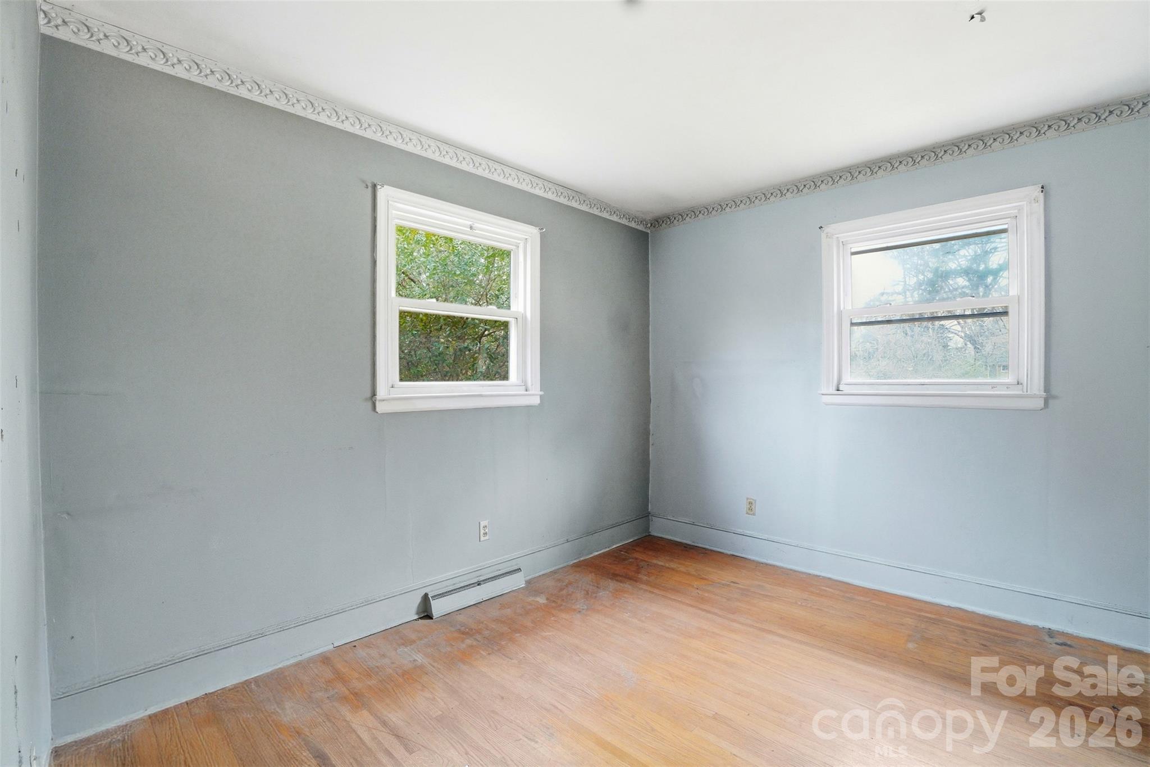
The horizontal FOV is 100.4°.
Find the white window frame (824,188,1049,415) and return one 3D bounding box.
[{"bbox_3d":[1.962,-0.424,2.724,1.006,1.117,0.105,0,0,39],"label":"white window frame"}]

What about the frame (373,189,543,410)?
[{"bbox_3d":[-0.612,-0.415,2.716,1.048,1.112,0.105,0,1,-43],"label":"frame"}]

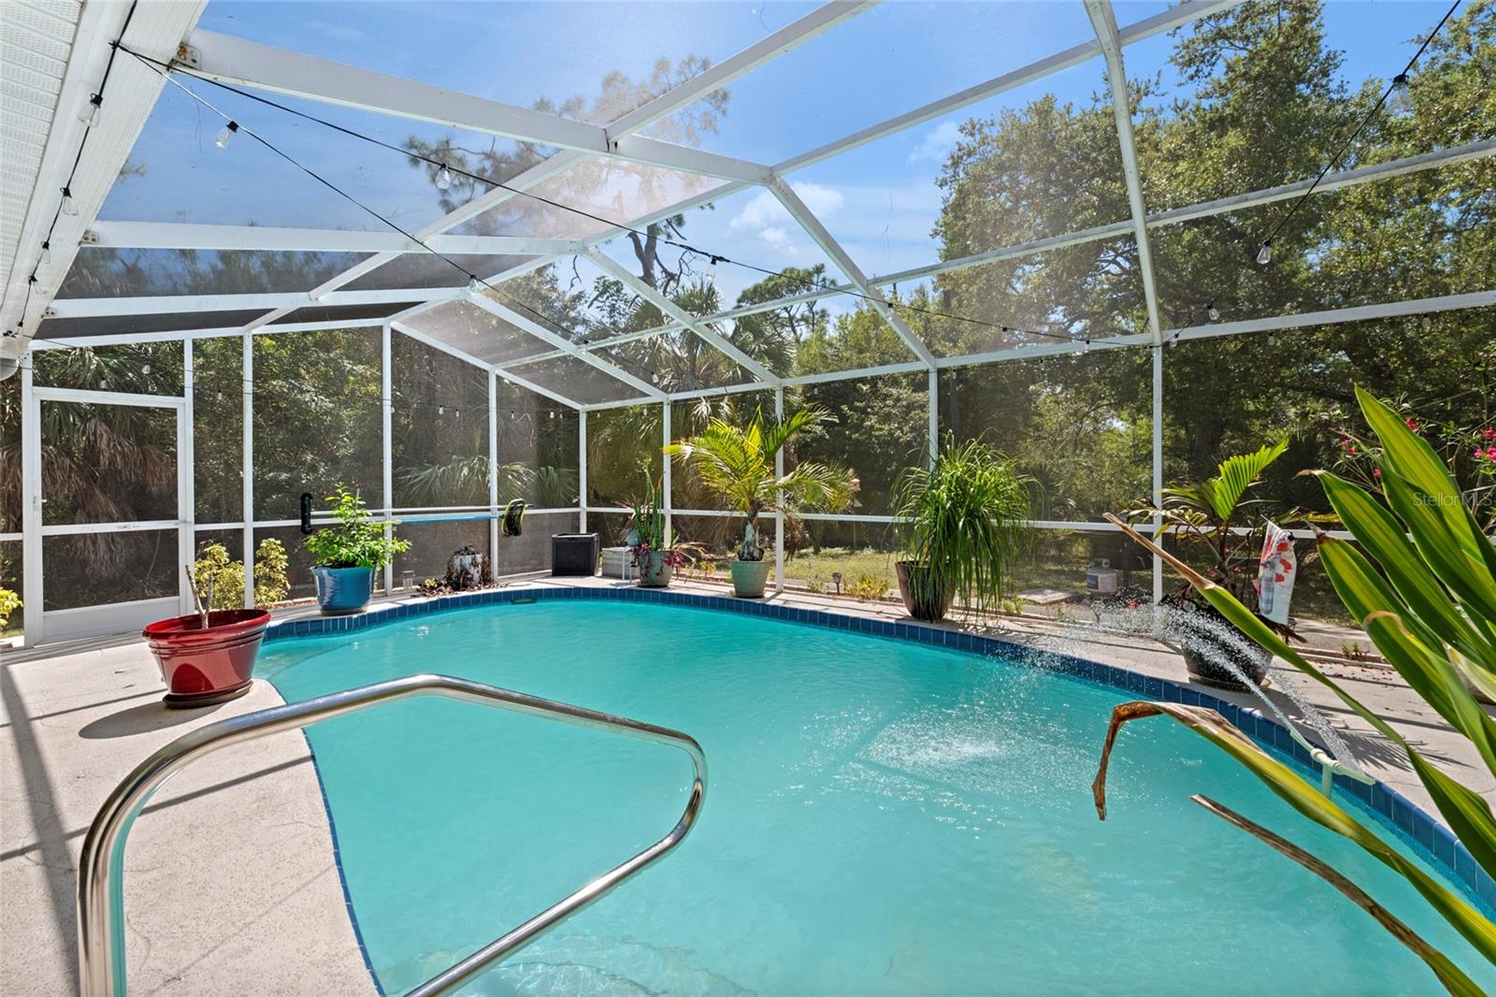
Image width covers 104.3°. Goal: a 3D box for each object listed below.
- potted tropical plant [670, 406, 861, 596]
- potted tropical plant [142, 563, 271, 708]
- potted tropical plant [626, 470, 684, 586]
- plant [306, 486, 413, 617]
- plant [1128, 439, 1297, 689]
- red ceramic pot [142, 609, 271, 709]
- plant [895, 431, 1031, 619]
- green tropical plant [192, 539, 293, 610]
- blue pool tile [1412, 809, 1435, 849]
[{"bbox_3d":[0.130,0.046,6.652,2.100,2.170,1.750,0,1,0],"label":"potted tropical plant"},{"bbox_3d":[-3.253,0.792,3.514,0.560,0.810,0.560,-1,2,-43],"label":"potted tropical plant"},{"bbox_3d":[-1.205,0.383,7.510,0.720,1.460,0.660,0,1,-9],"label":"potted tropical plant"},{"bbox_3d":[-3.980,0.511,5.942,0.880,1.270,0.840,-1,1,-34],"label":"plant"},{"bbox_3d":[2.990,0.405,3.809,0.900,1.570,0.850,1,2,38],"label":"plant"},{"bbox_3d":[-3.253,0.962,3.518,0.560,0.470,0.560,-1,2,-43],"label":"red ceramic pot"},{"bbox_3d":[1.970,0.290,5.477,1.220,1.730,1.120,0,1,20],"label":"plant"},{"bbox_3d":[-5.290,0.772,6.098,0.620,0.740,0.800,1,1,36],"label":"green tropical plant"},{"bbox_3d":[2.618,1.277,2.245,0.020,0.108,0.109,0,1,22],"label":"blue pool tile"}]

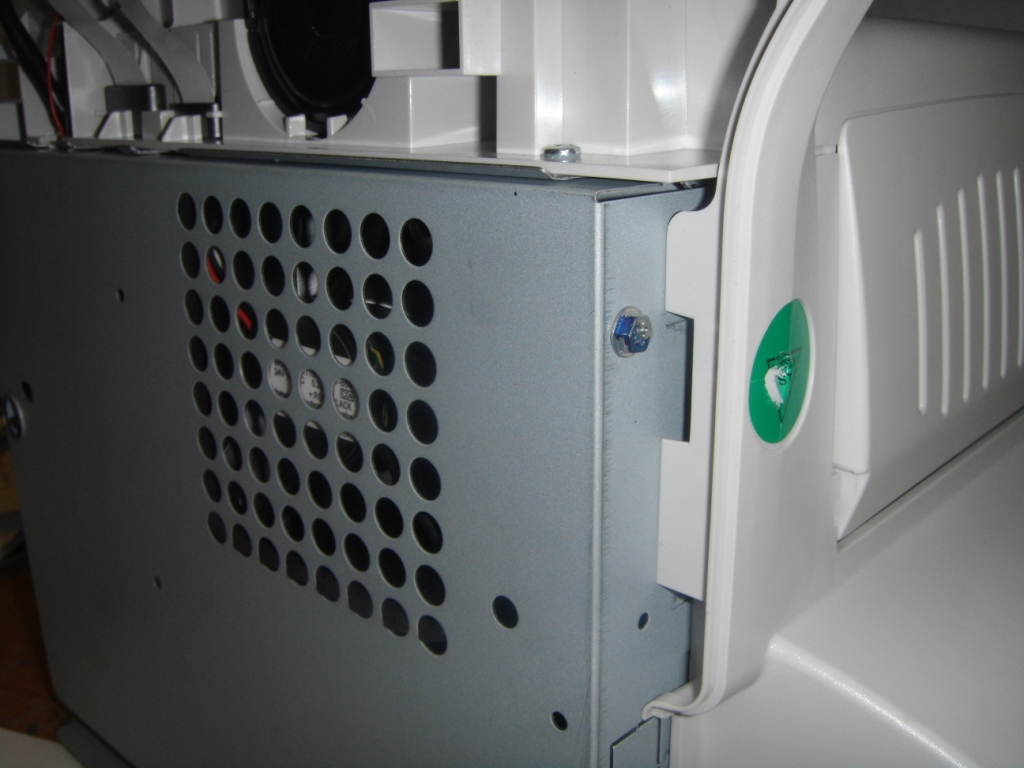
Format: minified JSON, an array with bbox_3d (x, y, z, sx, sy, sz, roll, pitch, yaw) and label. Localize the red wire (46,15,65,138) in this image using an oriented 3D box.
[{"bbox_3d":[-0.127,-0.086,0.289,0.006,0.033,0.004,14,22,41],"label":"red wire"}]

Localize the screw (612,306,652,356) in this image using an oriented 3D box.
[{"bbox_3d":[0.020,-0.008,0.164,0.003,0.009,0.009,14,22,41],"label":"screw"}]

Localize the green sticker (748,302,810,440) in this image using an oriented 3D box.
[{"bbox_3d":[0.051,-0.002,0.196,0.001,0.027,0.027,14,22,41],"label":"green sticker"}]

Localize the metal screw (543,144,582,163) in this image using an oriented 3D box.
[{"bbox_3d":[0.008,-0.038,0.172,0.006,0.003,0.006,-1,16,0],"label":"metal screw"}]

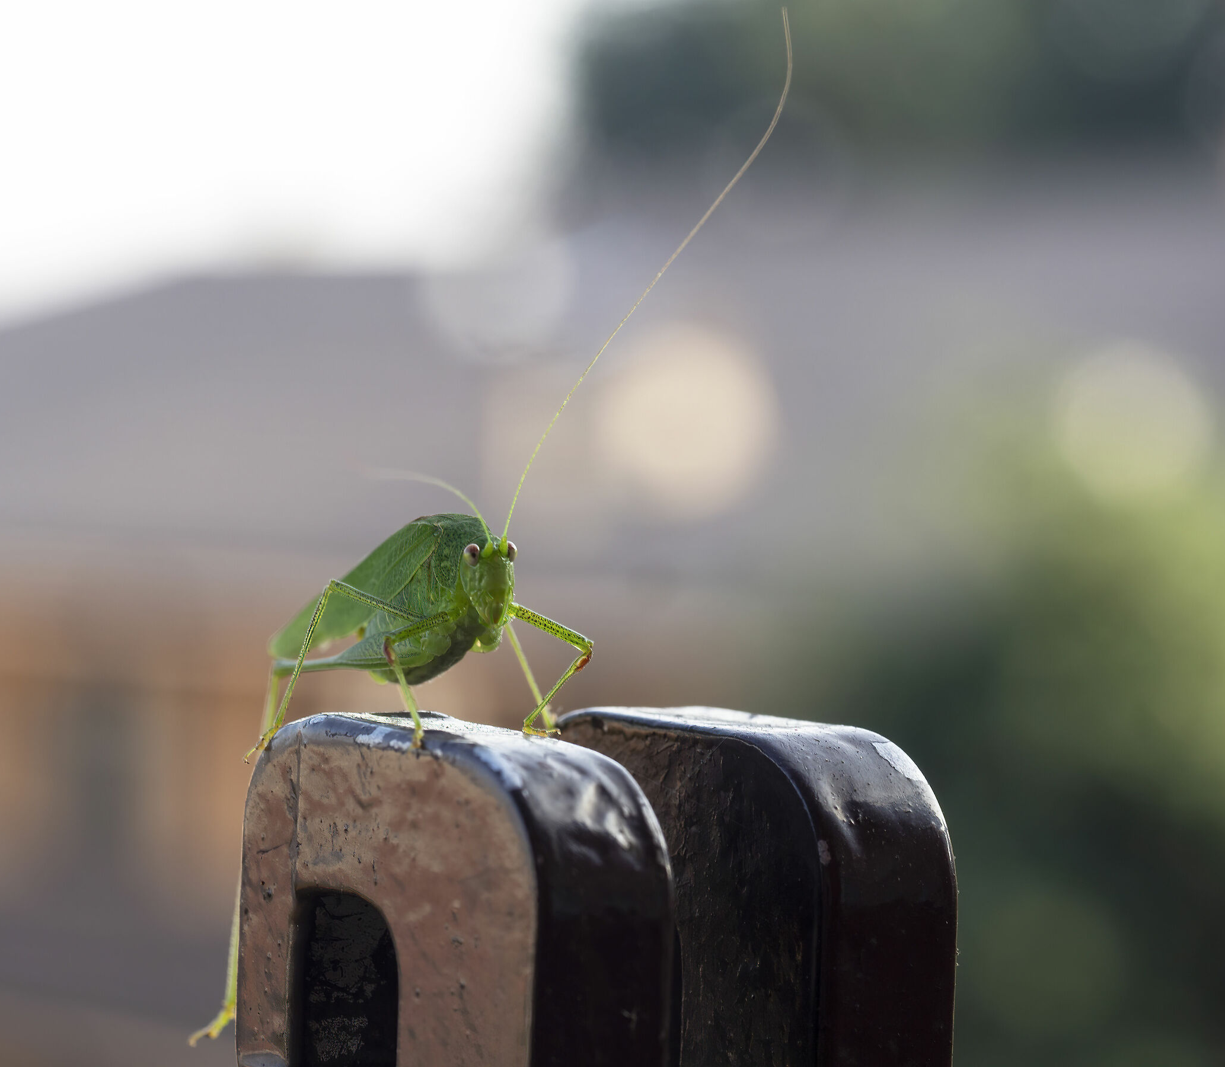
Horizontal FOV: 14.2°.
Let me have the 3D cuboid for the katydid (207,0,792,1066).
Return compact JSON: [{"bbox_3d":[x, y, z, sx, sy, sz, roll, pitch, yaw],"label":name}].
[{"bbox_3d":[-0.011,0.001,0.422,0.035,0.087,0.049,-1,3,-30],"label":"katydid"}]

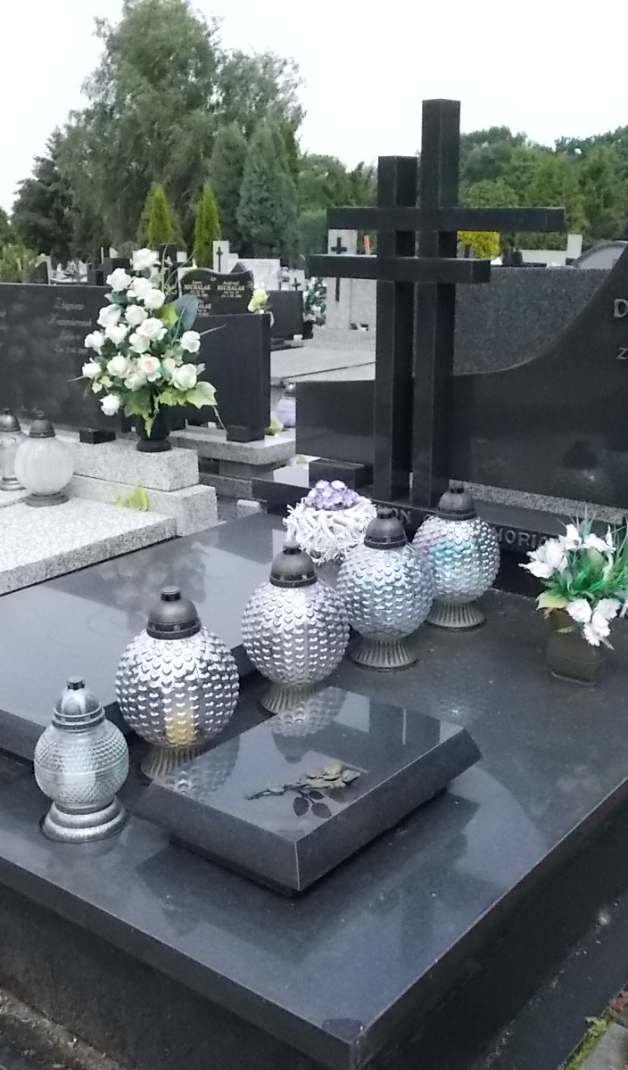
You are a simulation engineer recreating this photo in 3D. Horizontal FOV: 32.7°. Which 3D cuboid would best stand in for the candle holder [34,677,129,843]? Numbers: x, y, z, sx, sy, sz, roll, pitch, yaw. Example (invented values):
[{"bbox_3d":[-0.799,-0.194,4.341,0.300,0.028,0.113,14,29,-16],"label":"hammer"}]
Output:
[{"bbox_3d":[-0.422,0.395,1.952,0.174,0.285,0.174,0,16,0],"label":"candle holder"}]

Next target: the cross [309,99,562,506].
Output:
[{"bbox_3d":[0.330,-0.660,3.171,0.800,1.160,0.100,12,19,36],"label":"cross"}]

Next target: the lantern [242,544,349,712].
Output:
[{"bbox_3d":[-0.040,0.196,2.331,0.233,0.360,0.233,0,15,0],"label":"lantern"}]

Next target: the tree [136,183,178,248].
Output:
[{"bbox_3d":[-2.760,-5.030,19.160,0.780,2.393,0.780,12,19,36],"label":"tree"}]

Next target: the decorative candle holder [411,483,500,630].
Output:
[{"bbox_3d":[0.437,0.058,3.241,0.262,0.425,0.262,0,15,0],"label":"decorative candle holder"}]

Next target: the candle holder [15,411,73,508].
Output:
[{"bbox_3d":[-1.003,-0.291,3.996,0.217,0.342,0.217,0,15,0],"label":"candle holder"}]

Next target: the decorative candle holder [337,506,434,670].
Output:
[{"bbox_3d":[0.172,0.120,2.582,0.233,0.370,0.233,0,15,0],"label":"decorative candle holder"}]

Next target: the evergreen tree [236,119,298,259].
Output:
[{"bbox_3d":[-1.429,-10.426,33.655,1.888,4.833,1.888,0,16,0],"label":"evergreen tree"}]

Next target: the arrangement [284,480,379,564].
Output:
[{"bbox_3d":[0.048,-0.044,3.029,0.270,0.250,0.270,0,15,0],"label":"arrangement"}]

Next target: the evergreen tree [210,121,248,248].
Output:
[{"bbox_3d":[-2.907,-11.351,37.276,1.621,5.511,1.621,0,15,0],"label":"evergreen tree"}]

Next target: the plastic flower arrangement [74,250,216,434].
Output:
[{"bbox_3d":[-0.636,-0.747,4.201,0.520,0.730,0.440,11,20,36],"label":"plastic flower arrangement"}]

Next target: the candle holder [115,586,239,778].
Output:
[{"bbox_3d":[-0.278,0.289,2.136,0.244,0.387,0.244,0,16,0],"label":"candle holder"}]

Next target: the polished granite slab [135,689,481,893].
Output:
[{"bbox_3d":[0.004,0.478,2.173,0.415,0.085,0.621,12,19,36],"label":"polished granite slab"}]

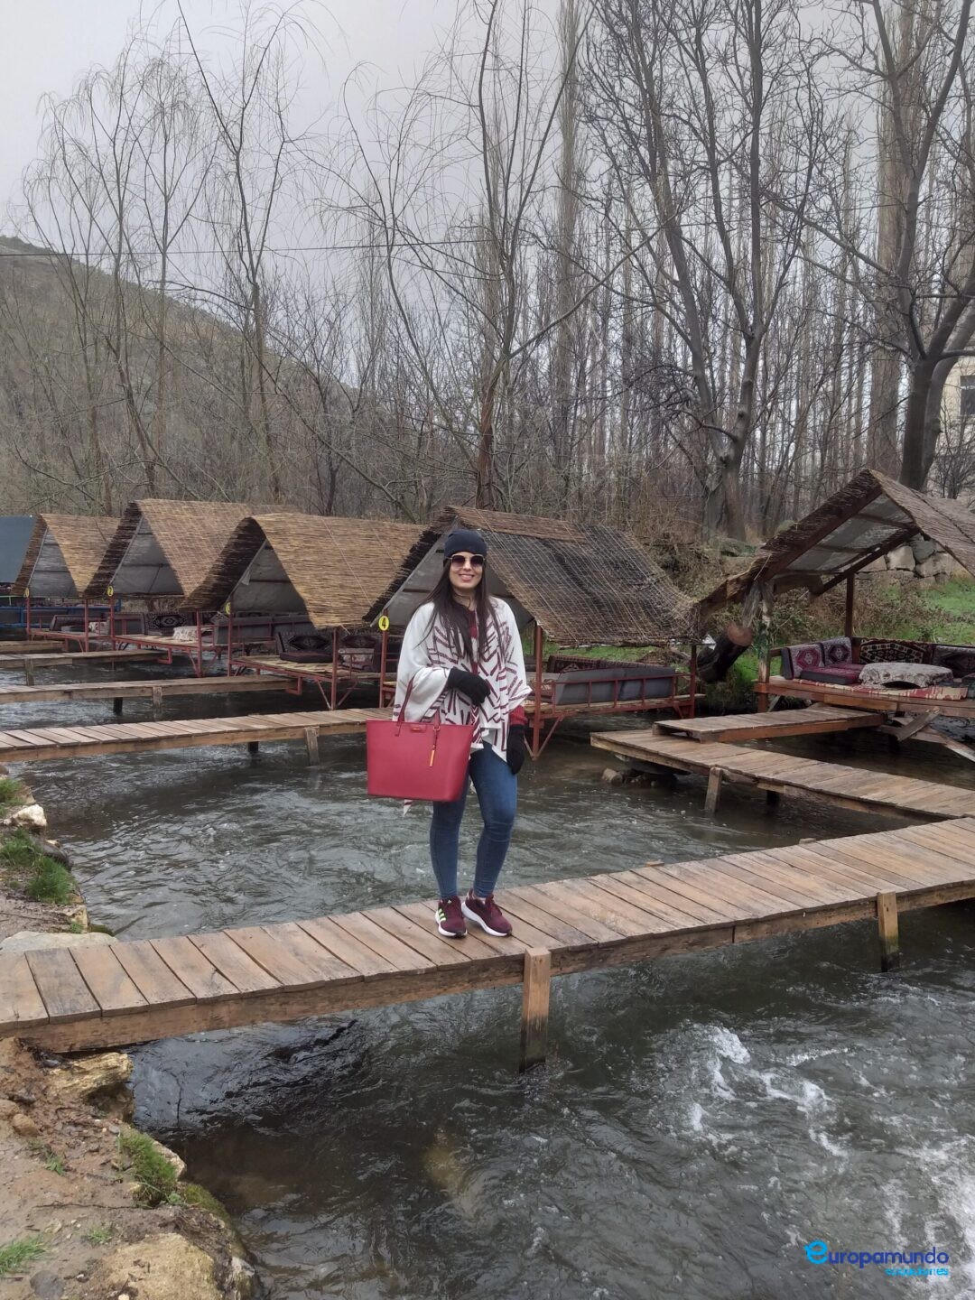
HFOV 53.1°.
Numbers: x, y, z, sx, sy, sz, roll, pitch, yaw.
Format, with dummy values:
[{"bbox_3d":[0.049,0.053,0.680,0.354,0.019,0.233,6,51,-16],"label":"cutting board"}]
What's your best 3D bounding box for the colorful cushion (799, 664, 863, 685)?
[{"bbox_3d":[4.268,0.320,11.891,0.720,0.110,0.600,-3,6,-42],"label":"colorful cushion"}]

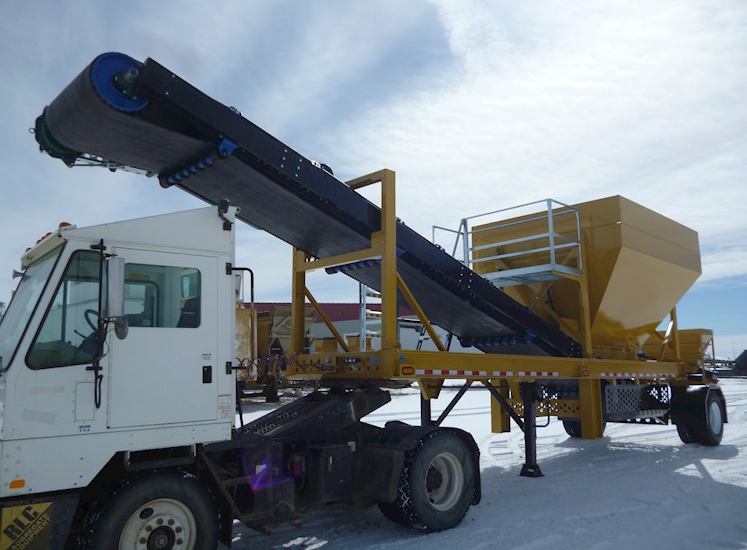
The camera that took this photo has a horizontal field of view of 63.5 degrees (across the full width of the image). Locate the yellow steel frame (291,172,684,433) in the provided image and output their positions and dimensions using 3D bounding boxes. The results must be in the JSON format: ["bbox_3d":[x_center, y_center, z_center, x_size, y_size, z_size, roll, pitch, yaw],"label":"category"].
[{"bbox_3d":[2.771,1.062,10.473,9.000,3.360,2.000,9,-13,-43],"label":"yellow steel frame"}]

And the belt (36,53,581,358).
[{"bbox_3d":[0.264,-0.073,8.204,8.693,0.570,1.360,29,-26,-38],"label":"belt"}]

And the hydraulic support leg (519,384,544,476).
[{"bbox_3d":[2.165,2.125,8.366,0.230,1.280,0.220,9,-13,-43],"label":"hydraulic support leg"}]

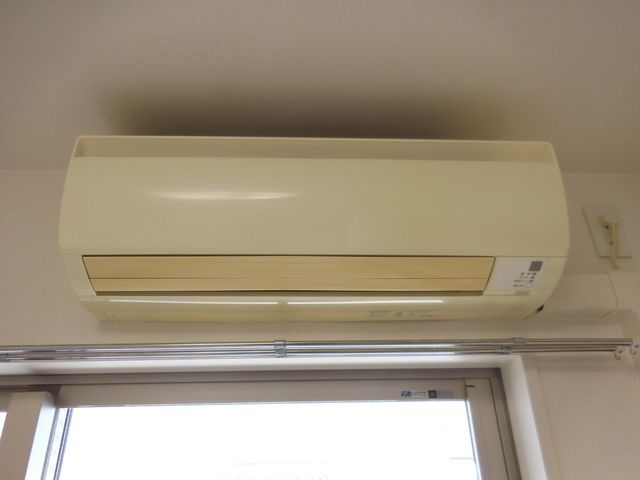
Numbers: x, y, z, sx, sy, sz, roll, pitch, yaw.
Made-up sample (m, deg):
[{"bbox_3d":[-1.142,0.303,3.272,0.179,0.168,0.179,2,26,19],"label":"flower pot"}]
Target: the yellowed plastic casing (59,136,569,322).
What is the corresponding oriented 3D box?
[{"bbox_3d":[-0.001,-0.014,0.819,0.795,0.254,0.219,0,-27,-3],"label":"yellowed plastic casing"}]

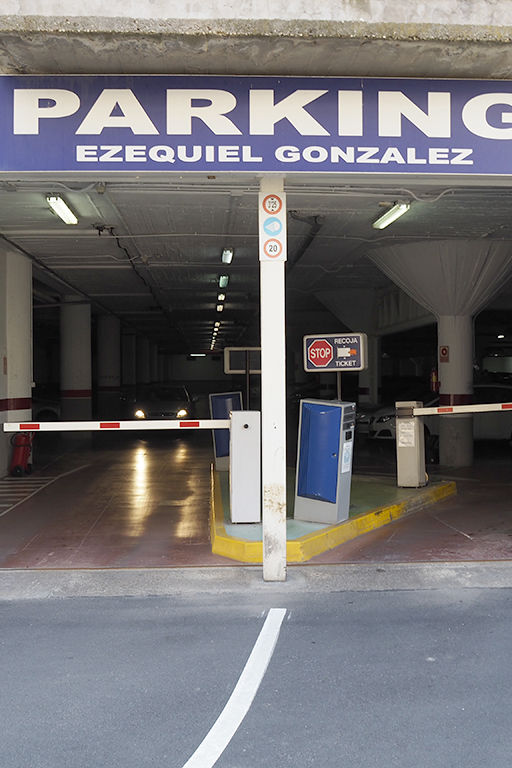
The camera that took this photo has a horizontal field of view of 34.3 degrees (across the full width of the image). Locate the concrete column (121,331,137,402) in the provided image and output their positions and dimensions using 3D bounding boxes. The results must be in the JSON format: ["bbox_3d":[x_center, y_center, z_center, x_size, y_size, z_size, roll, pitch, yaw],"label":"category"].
[{"bbox_3d":[-5.486,-0.499,35.500,0.740,3.650,0.740,0,1,-3],"label":"concrete column"}]

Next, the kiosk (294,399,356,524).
[{"bbox_3d":[0.690,0.773,8.290,0.550,1.190,0.330,0,1,31],"label":"kiosk"}]

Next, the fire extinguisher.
[{"bbox_3d":[-3.790,1.101,13.500,0.320,0.810,0.320,0,1,19],"label":"fire extinguisher"}]

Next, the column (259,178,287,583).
[{"bbox_3d":[0.141,-0.029,6.680,0.190,3.220,0.190,0,1,-3],"label":"column"}]

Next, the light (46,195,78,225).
[{"bbox_3d":[-2.523,-2.258,10.800,0.150,0.110,1.420,0,1,-3],"label":"light"}]

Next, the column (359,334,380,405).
[{"bbox_3d":[3.070,0.009,22.300,0.600,2.750,0.600,0,1,-3],"label":"column"}]

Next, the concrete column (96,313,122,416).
[{"bbox_3d":[-4.980,-0.439,28.200,0.750,3.550,0.720,0,1,-3],"label":"concrete column"}]

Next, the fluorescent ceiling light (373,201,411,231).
[{"bbox_3d":[1.840,-2.286,11.250,0.150,0.110,1.420,0,1,-3],"label":"fluorescent ceiling light"}]

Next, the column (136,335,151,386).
[{"bbox_3d":[-5.824,-0.587,42.500,0.740,3.700,0.740,0,1,-3],"label":"column"}]

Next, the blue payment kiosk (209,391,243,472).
[{"bbox_3d":[-0.444,0.736,12.900,0.530,1.190,0.330,0,1,-3],"label":"blue payment kiosk"}]

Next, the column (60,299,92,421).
[{"bbox_3d":[-4.710,-0.423,21.700,0.820,3.750,0.820,0,1,-3],"label":"column"}]

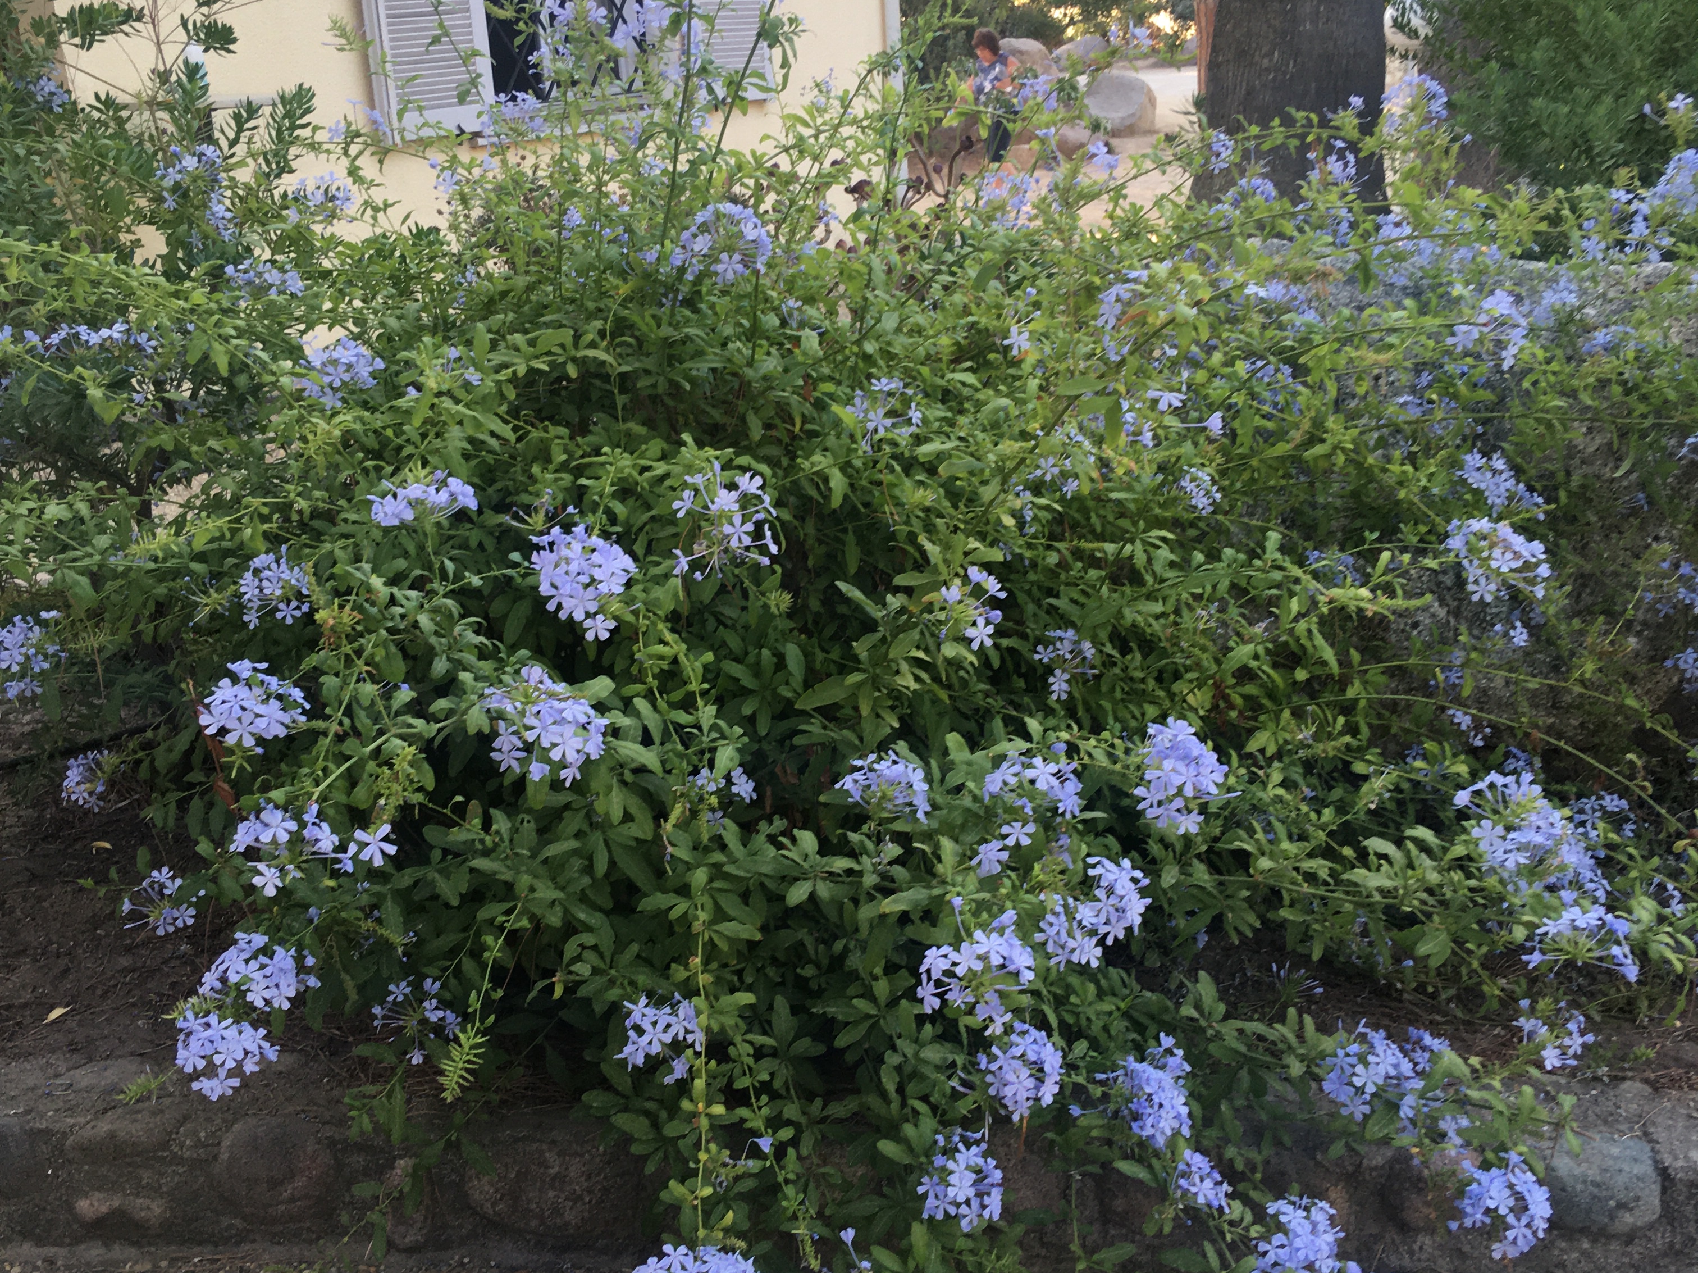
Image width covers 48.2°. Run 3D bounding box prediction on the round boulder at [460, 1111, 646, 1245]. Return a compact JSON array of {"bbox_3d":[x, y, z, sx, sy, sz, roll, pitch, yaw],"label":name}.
[{"bbox_3d":[-0.386,0.705,2.632,0.250,0.170,0.190,-1,19,7],"label":"round boulder"}]

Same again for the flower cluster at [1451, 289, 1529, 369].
[{"bbox_3d":[0.702,-0.338,2.080,0.082,0.082,0.075,3,20,18],"label":"flower cluster"}]

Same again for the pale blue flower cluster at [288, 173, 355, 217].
[{"bbox_3d":[-0.696,-0.581,2.500,0.089,0.058,0.078,0,19,7],"label":"pale blue flower cluster"}]

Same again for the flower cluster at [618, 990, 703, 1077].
[{"bbox_3d":[-0.174,0.368,1.760,0.077,0.077,0.075,-3,20,0],"label":"flower cluster"}]

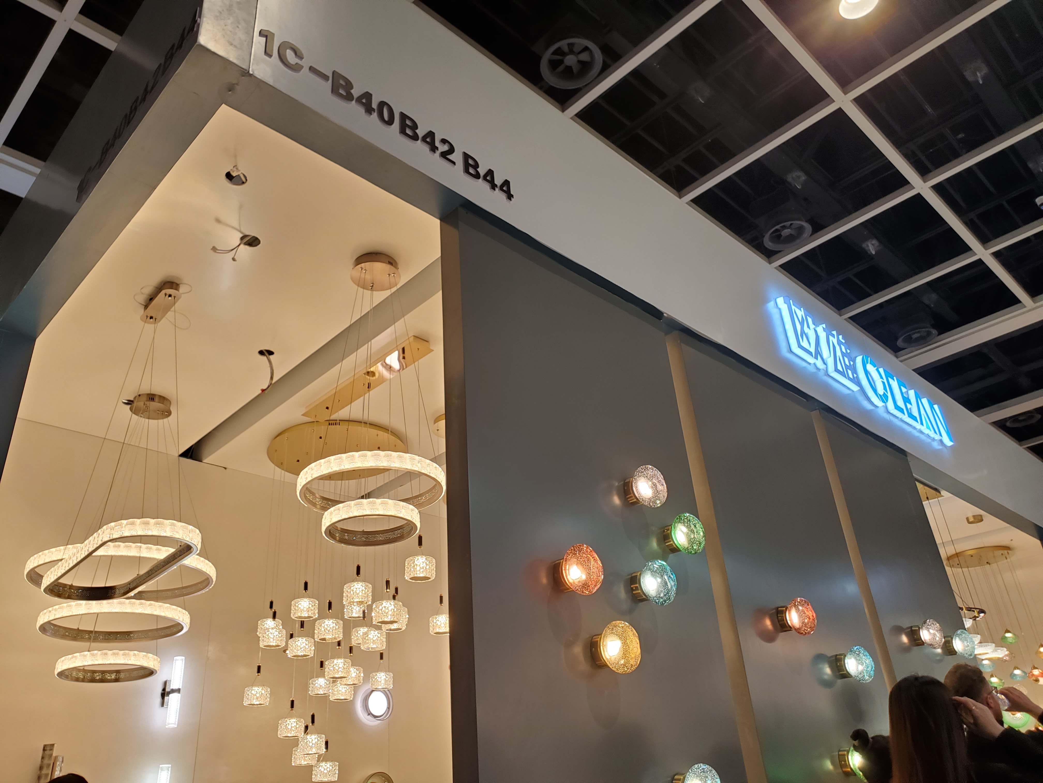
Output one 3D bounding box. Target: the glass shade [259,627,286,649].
[{"bbox_3d":[-1.197,1.190,3.775,0.114,0.073,0.114,22,-38,-40],"label":"glass shade"}]

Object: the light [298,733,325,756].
[{"bbox_3d":[-1.016,1.706,3.792,0.122,0.082,0.122,21,-37,-40],"label":"light"}]

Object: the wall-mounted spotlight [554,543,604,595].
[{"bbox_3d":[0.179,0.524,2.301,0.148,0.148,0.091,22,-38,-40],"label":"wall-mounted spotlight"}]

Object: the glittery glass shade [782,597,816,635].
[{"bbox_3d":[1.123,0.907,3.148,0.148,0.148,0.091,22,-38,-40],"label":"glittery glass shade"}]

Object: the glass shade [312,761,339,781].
[{"bbox_3d":[-0.963,1.861,3.849,0.122,0.083,0.122,-4,-27,-2],"label":"glass shade"}]

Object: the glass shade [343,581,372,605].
[{"bbox_3d":[-0.671,0.830,3.217,0.114,0.072,0.114,-4,-28,-2],"label":"glass shade"}]

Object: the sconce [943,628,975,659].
[{"bbox_3d":[2.373,1.367,4.232,0.147,0.147,0.118,21,-37,-40],"label":"sconce"}]

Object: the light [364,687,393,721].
[{"bbox_3d":[-0.830,1.813,4.550,0.174,0.174,0.047,22,-38,-40],"label":"light"}]

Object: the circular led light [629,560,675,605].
[{"bbox_3d":[0.421,0.611,2.488,0.147,0.147,0.118,21,-37,-40],"label":"circular led light"}]

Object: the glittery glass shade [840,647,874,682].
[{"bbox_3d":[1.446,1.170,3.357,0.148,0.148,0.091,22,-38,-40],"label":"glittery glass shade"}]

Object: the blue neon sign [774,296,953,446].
[{"bbox_3d":[2.237,-0.054,4.917,2.294,0.321,0.055,21,-37,-40],"label":"blue neon sign"}]

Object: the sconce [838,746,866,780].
[{"bbox_3d":[1.286,1.415,2.997,0.147,0.147,0.125,21,-37,-40],"label":"sconce"}]

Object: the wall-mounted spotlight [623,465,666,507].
[{"bbox_3d":[0.418,0.322,2.666,0.147,0.147,0.125,21,-37,-40],"label":"wall-mounted spotlight"}]

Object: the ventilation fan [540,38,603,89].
[{"bbox_3d":[0.523,-3.487,8.268,0.649,0.120,0.649,-4,-27,-2],"label":"ventilation fan"}]

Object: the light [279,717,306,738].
[{"bbox_3d":[-1.167,1.707,3.980,0.126,0.088,0.126,21,-37,-40],"label":"light"}]

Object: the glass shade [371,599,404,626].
[{"bbox_3d":[-0.517,0.857,3.034,0.114,0.072,0.114,-4,-28,-2],"label":"glass shade"}]

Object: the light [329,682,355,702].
[{"bbox_3d":[-0.904,1.515,3.946,0.114,0.073,0.114,-4,-28,-2],"label":"light"}]

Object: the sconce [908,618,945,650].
[{"bbox_3d":[2.060,1.230,3.963,0.147,0.147,0.118,21,-37,-40],"label":"sconce"}]

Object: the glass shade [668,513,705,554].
[{"bbox_3d":[0.568,0.501,2.720,0.147,0.147,0.118,21,-37,-40],"label":"glass shade"}]

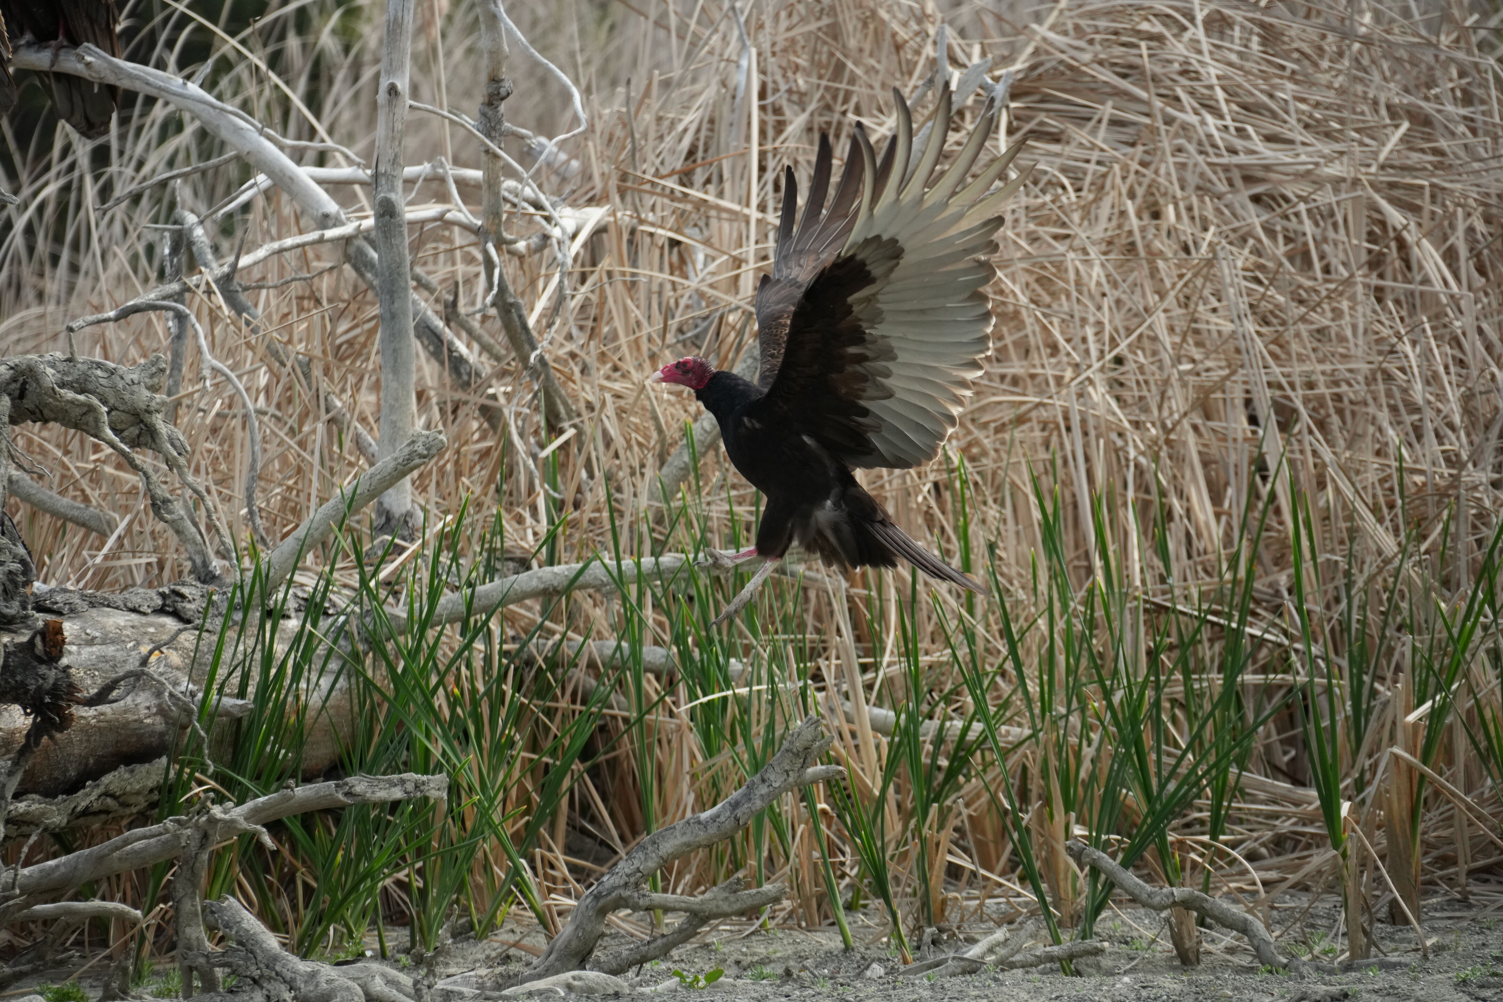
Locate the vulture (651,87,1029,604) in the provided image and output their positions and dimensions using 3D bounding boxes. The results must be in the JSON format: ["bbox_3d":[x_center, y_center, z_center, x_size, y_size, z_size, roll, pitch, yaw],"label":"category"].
[{"bbox_3d":[0.147,-0.258,20.400,0.580,0.830,0.700,-1,2,-14],"label":"vulture"}]

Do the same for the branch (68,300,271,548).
[{"bbox_3d":[-0.969,-0.125,20.800,0.333,0.417,0.170,0,2,0],"label":"branch"}]

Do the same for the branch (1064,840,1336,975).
[{"bbox_3d":[0.709,0.642,19.800,0.429,0.214,0.160,0,2,0],"label":"branch"}]

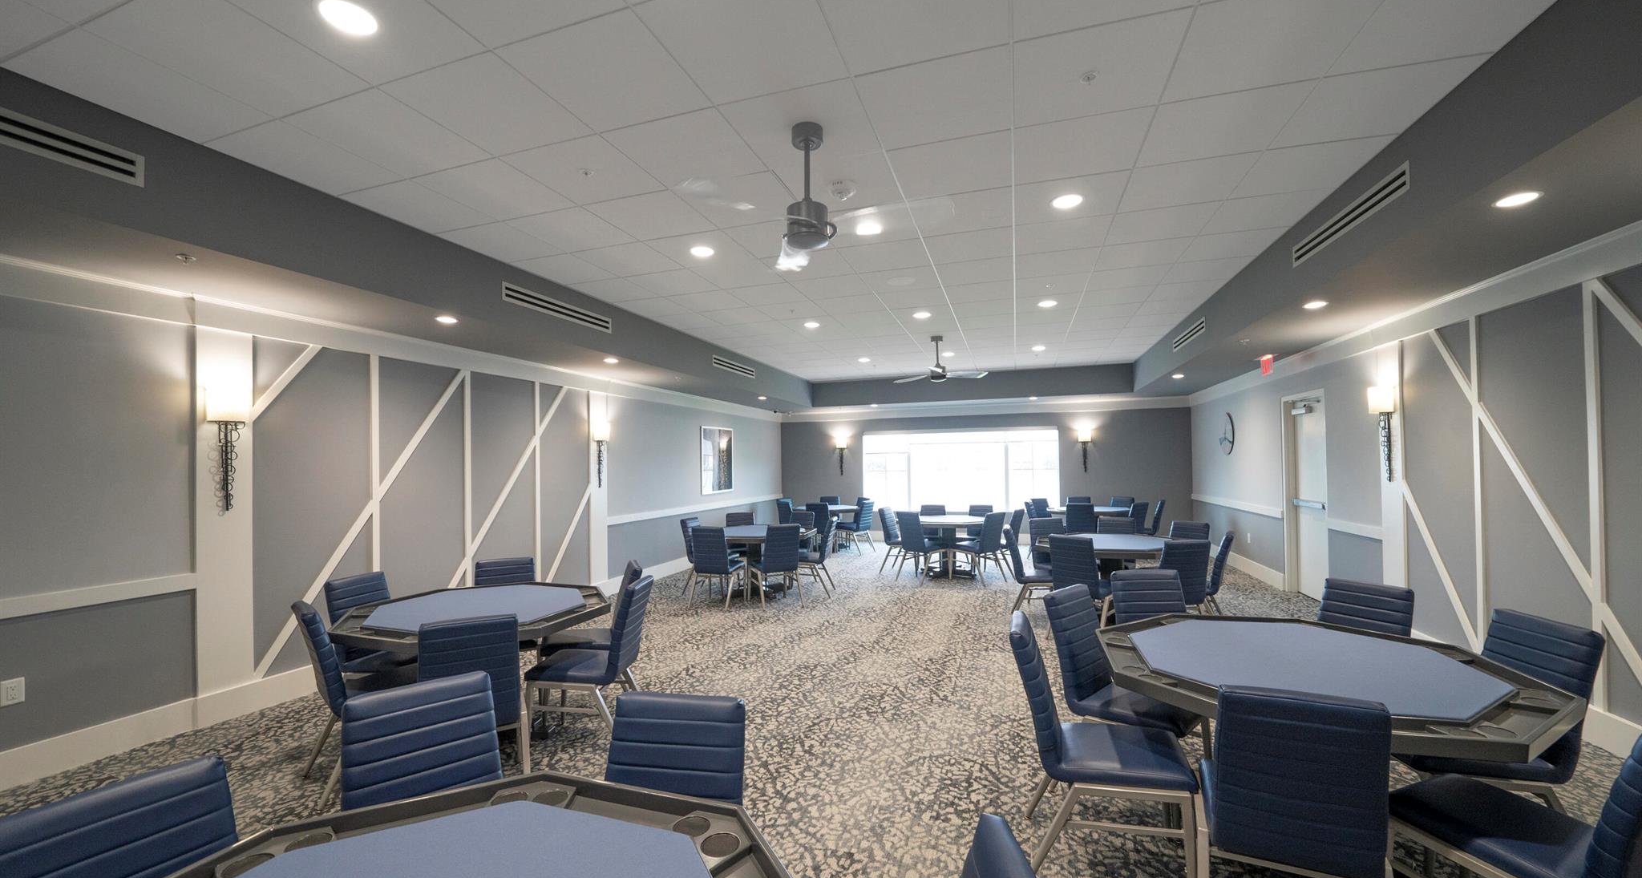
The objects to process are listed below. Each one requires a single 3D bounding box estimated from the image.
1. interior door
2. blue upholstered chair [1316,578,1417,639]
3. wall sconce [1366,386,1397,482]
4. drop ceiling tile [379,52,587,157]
[{"bbox_3d":[5.220,0.652,5.740,0.050,2.120,0.890,-1,-3,18],"label":"interior door"},{"bbox_3d":[2.456,1.129,2.510,0.550,0.860,0.445,0,-2,-33],"label":"blue upholstered chair"},{"bbox_3d":[4.490,-0.041,4.409,0.120,0.770,0.200,-1,-2,17],"label":"wall sconce"},{"bbox_3d":[-1.484,-1.489,2.505,0.605,0.020,0.605,-1,-2,19],"label":"drop ceiling tile"}]

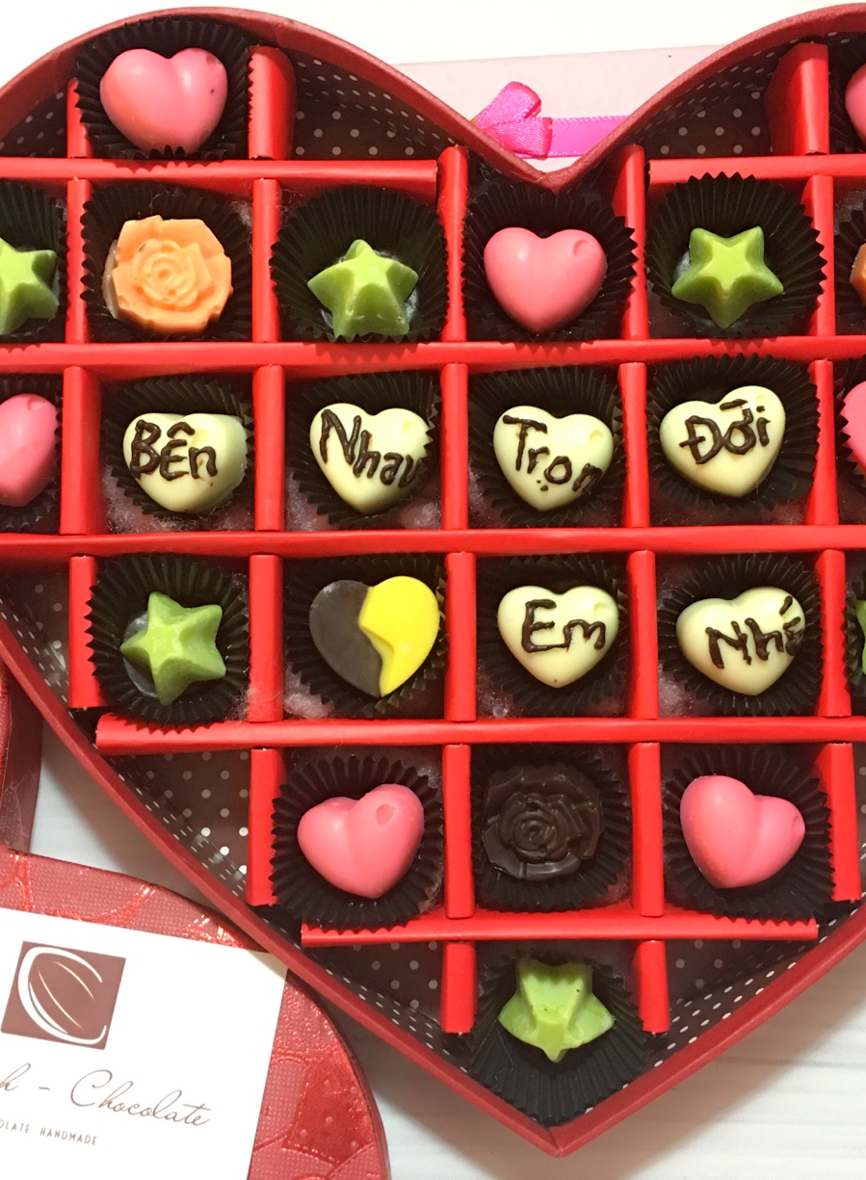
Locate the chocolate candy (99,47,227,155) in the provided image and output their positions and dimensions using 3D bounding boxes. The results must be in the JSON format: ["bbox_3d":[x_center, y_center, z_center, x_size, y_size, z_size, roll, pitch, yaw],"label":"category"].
[{"bbox_3d":[-0.058,-0.109,0.287,0.028,0.014,0.025,-4,89,-16],"label":"chocolate candy"}]

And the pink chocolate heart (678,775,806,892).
[{"bbox_3d":[0.067,0.055,0.288,0.029,0.015,0.023,22,86,1],"label":"pink chocolate heart"}]

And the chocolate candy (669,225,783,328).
[{"bbox_3d":[0.066,-0.072,0.296,0.026,0.013,0.025,0,90,11],"label":"chocolate candy"}]

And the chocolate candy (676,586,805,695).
[{"bbox_3d":[0.070,0.012,0.291,0.030,0.015,0.023,-13,86,-1],"label":"chocolate candy"}]

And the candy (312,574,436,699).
[{"bbox_3d":[-0.012,0.011,0.292,0.028,0.013,0.026,-7,86,-1],"label":"candy"}]

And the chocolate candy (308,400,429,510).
[{"bbox_3d":[-0.014,-0.030,0.292,0.027,0.014,0.025,4,86,0],"label":"chocolate candy"}]

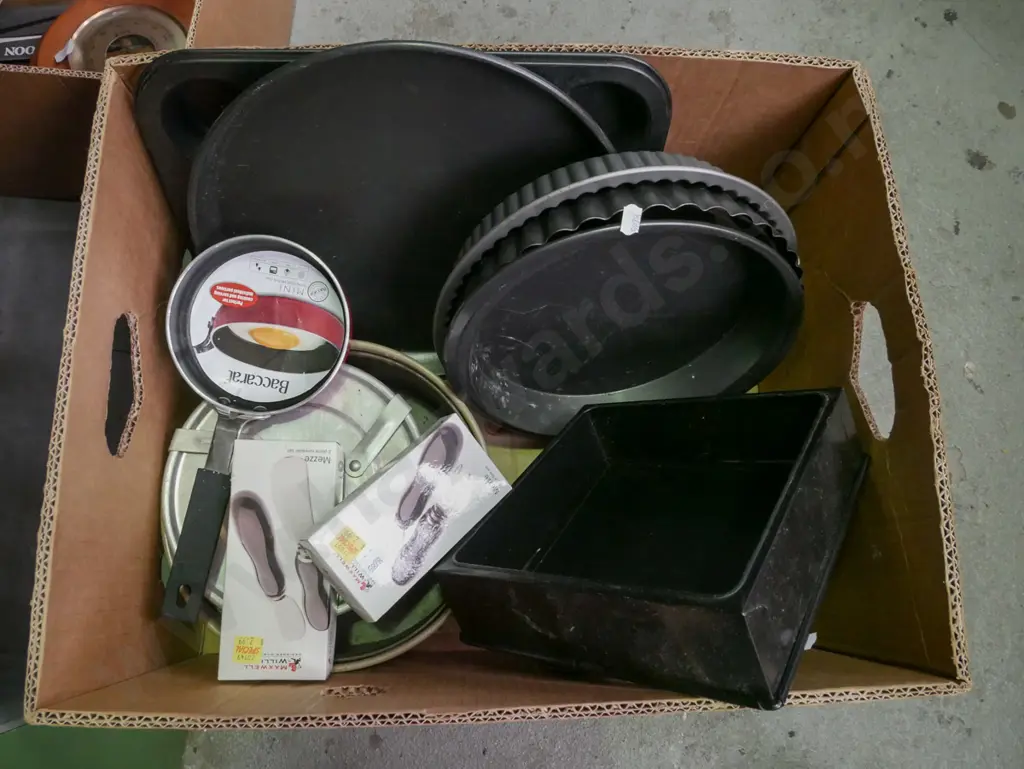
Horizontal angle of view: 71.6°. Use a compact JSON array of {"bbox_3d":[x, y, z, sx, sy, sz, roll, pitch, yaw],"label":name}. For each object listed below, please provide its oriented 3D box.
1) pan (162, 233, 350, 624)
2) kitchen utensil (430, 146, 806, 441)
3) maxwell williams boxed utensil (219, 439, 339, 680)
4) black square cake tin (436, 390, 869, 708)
[{"bbox_3d":[-0.193,0.029,0.499,0.127,0.051,0.269,14,92,-4],"label":"pan"},{"bbox_3d":[0.077,-0.049,0.535,0.272,0.272,0.073,-5,54,-4],"label":"kitchen utensil"},{"bbox_3d":[-0.150,0.114,0.472,0.067,0.028,0.150,0,79,-3],"label":"maxwell williams boxed utensil"},{"bbox_3d":[0.094,0.086,0.473,0.215,0.215,0.057,-42,117,-43],"label":"black square cake tin"}]

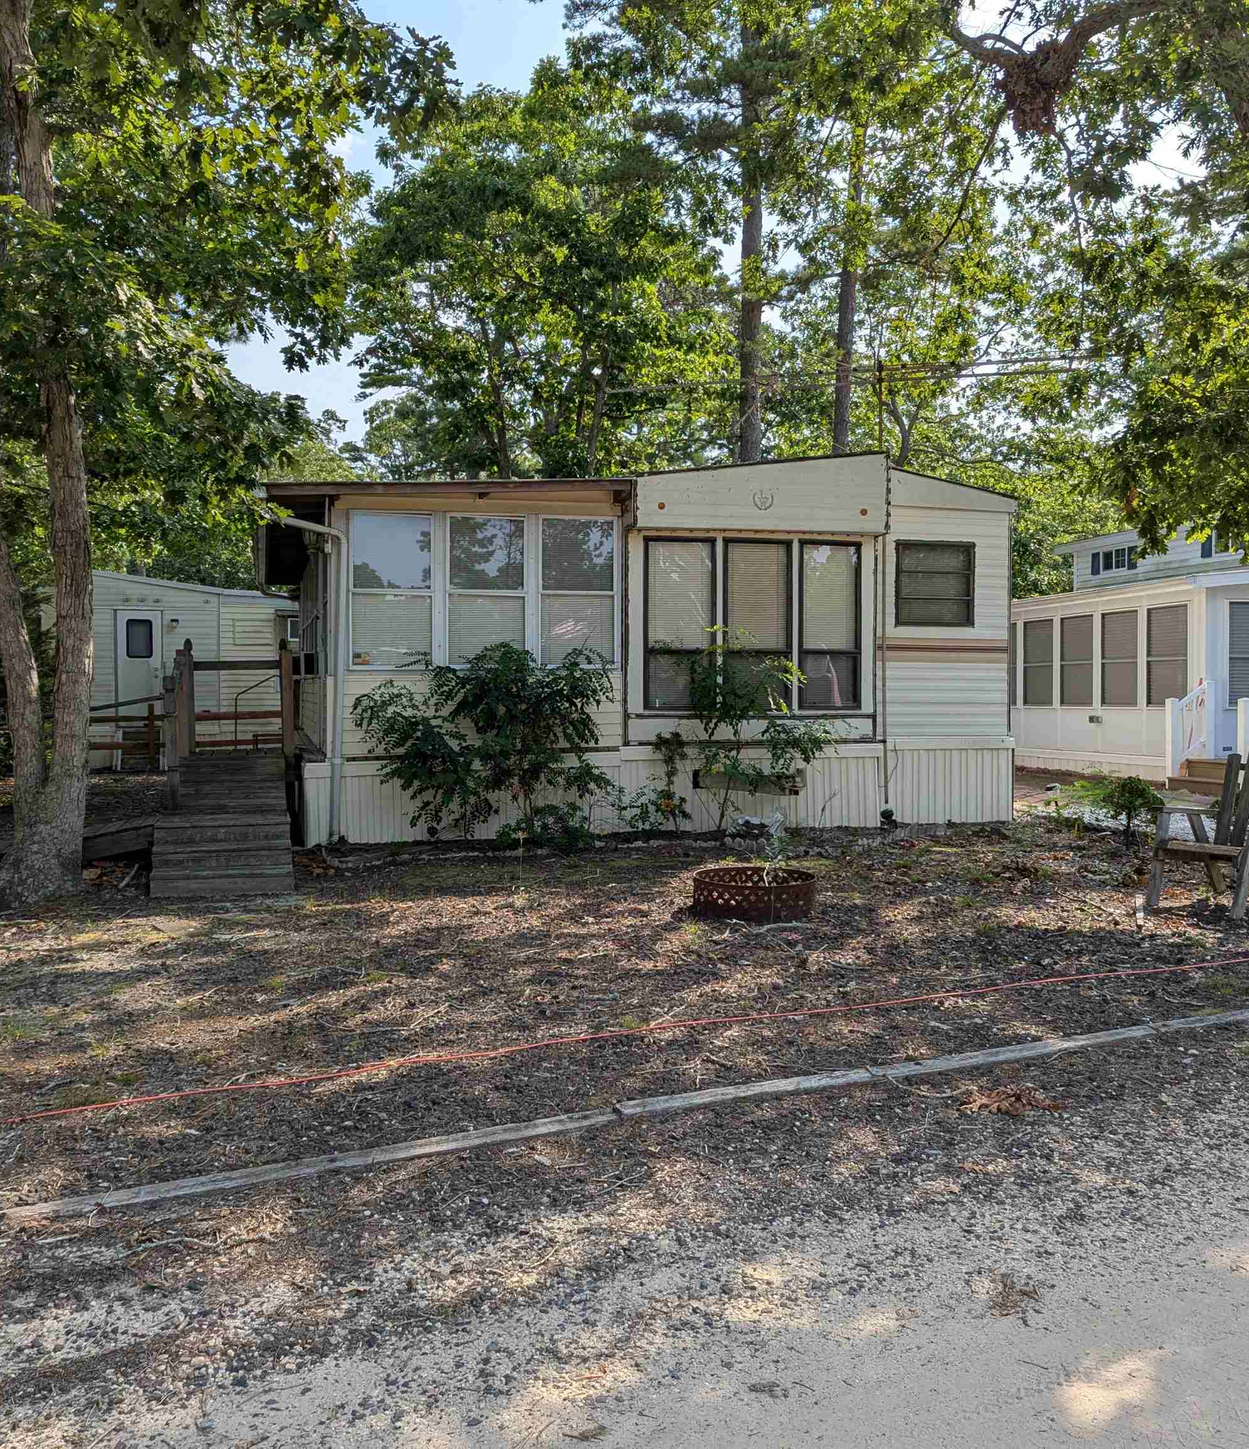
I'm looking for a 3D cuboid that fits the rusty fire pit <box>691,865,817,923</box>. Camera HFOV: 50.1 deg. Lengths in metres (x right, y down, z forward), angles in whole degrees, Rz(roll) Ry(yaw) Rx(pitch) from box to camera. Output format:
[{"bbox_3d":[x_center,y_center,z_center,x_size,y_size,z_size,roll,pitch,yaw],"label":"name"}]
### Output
[{"bbox_3d":[0.800,1.045,8.202,0.760,0.210,0.760,0,2,0],"label":"rusty fire pit"}]

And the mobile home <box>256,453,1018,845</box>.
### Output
[{"bbox_3d":[-0.942,-0.979,17.454,7.150,3.600,10.500,-1,2,-15],"label":"mobile home"}]

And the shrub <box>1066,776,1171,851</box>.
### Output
[{"bbox_3d":[4.180,0.719,11.333,0.820,0.630,0.750,0,2,0],"label":"shrub"}]

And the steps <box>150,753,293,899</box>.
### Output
[{"bbox_3d":[-3.041,0.712,10.250,0.920,0.730,3.000,-1,2,-15],"label":"steps"}]

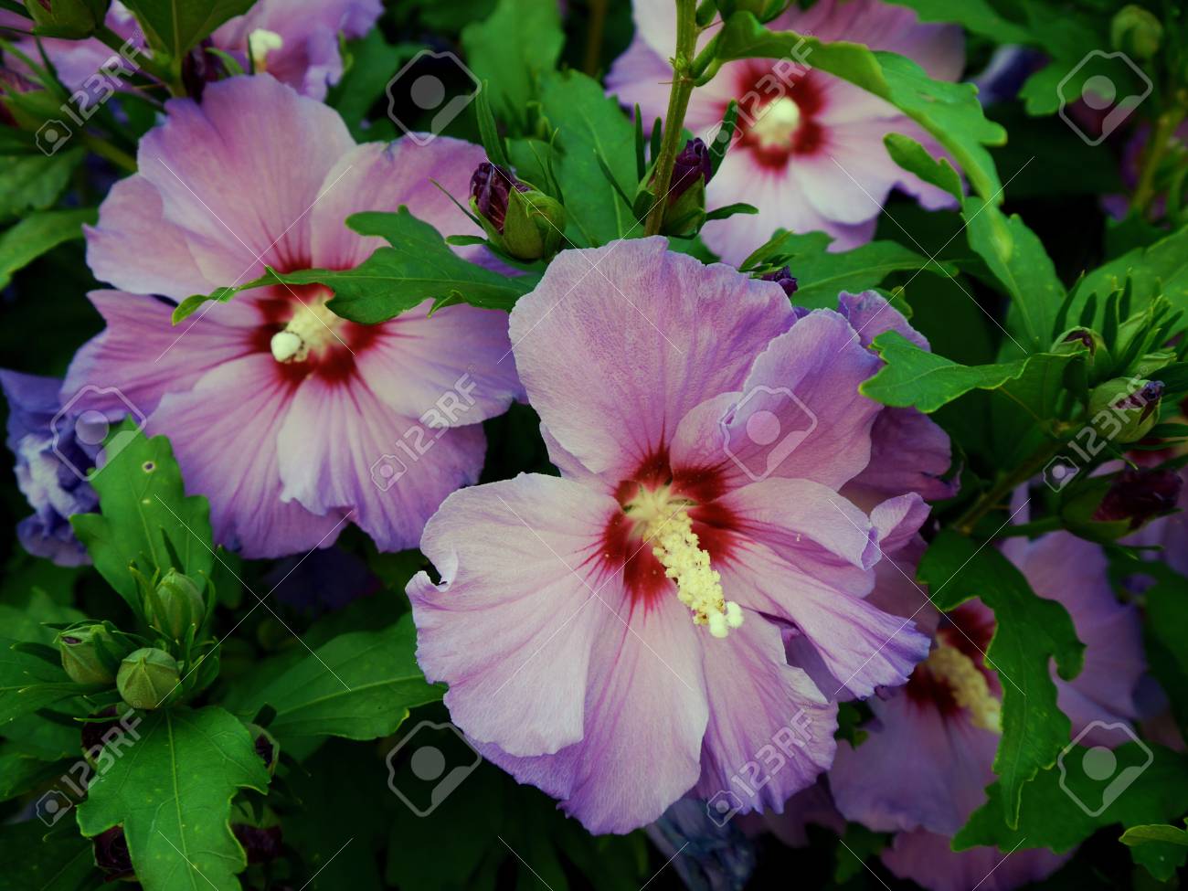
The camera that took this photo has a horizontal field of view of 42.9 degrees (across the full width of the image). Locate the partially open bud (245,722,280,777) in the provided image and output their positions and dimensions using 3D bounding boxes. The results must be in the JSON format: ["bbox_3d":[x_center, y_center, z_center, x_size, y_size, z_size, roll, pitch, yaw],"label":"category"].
[{"bbox_3d":[-0.082,0.074,0.370,0.013,0.013,0.015,0,-3,-30],"label":"partially open bud"}]

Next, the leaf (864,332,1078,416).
[{"bbox_3d":[0.075,-0.014,0.305,0.046,0.014,0.028,0,37,-5],"label":"leaf"}]

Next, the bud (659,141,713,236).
[{"bbox_3d":[0.018,-0.053,0.312,0.014,0.022,0.014,14,18,4],"label":"bud"}]

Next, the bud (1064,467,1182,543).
[{"bbox_3d":[0.117,0.013,0.335,0.028,0.018,0.018,-7,4,12],"label":"bud"}]

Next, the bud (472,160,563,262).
[{"bbox_3d":[-0.016,-0.048,0.312,0.015,0.024,0.015,-36,24,0],"label":"bud"}]

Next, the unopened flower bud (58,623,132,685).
[{"bbox_3d":[-0.116,0.048,0.350,0.017,0.013,0.013,27,-15,-33],"label":"unopened flower bud"}]

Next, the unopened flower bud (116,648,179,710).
[{"bbox_3d":[-0.097,0.051,0.328,0.014,0.017,0.014,0,60,7],"label":"unopened flower bud"}]

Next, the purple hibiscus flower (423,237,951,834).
[{"bbox_3d":[0.012,0.013,0.292,0.102,0.110,0.055,-3,16,-12],"label":"purple hibiscus flower"}]

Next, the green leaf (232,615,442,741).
[{"bbox_3d":[-0.056,0.054,0.345,0.060,0.010,0.031,-13,55,-13],"label":"green leaf"}]

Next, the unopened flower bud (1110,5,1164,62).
[{"bbox_3d":[0.151,-0.115,0.420,0.015,0.018,0.015,-7,27,0],"label":"unopened flower bud"}]

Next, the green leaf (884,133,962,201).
[{"bbox_3d":[0.082,-0.069,0.375,0.026,0.005,0.008,39,73,-3],"label":"green leaf"}]

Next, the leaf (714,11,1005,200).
[{"bbox_3d":[0.057,-0.072,0.318,0.064,0.018,0.034,27,37,1],"label":"leaf"}]

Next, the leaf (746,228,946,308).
[{"bbox_3d":[0.061,-0.041,0.357,0.048,0.010,0.032,-3,44,-11],"label":"leaf"}]

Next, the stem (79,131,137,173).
[{"bbox_3d":[-0.141,-0.085,0.440,0.022,0.005,0.005,34,0,-3],"label":"stem"}]

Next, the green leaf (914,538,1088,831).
[{"bbox_3d":[0.081,0.046,0.305,0.034,0.014,0.063,-12,72,-17],"label":"green leaf"}]

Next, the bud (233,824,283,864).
[{"bbox_3d":[-0.086,0.100,0.385,0.013,0.013,0.016,-5,60,-2],"label":"bud"}]

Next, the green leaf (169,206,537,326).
[{"bbox_3d":[-0.047,-0.037,0.305,0.075,0.013,0.038,-3,34,-10],"label":"green leaf"}]

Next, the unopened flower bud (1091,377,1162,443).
[{"bbox_3d":[0.117,-0.008,0.332,0.018,0.014,0.014,-29,0,29],"label":"unopened flower bud"}]

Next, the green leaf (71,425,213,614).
[{"bbox_3d":[-0.104,0.018,0.348,0.034,0.048,0.010,-10,-15,-8],"label":"green leaf"}]

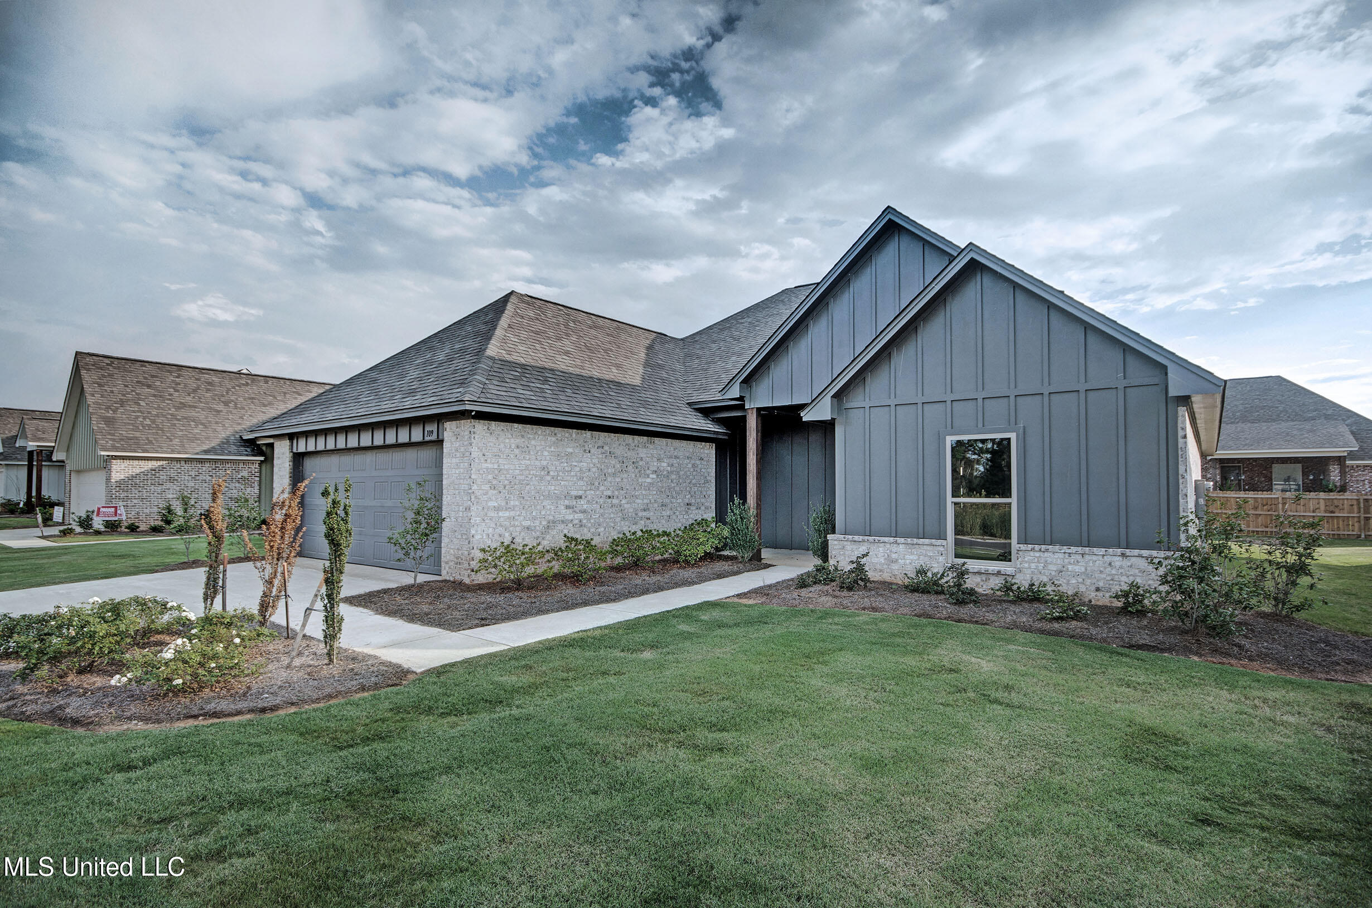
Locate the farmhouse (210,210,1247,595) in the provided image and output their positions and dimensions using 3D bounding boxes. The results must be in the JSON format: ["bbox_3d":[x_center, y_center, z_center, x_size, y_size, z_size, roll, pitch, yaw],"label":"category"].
[{"bbox_3d":[2.637,-1.615,15.575,16.700,7.700,17.800,-3,-4,38],"label":"farmhouse"}]

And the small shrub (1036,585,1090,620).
[{"bbox_3d":[4.322,1.702,6.971,0.611,0.395,0.580,-2,-4,31],"label":"small shrub"}]

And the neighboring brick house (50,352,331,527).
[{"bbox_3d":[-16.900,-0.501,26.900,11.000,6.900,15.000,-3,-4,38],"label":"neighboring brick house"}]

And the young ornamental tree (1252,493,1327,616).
[{"bbox_3d":[6.954,1.165,7.030,0.810,1.362,0.850,-3,-5,44],"label":"young ornamental tree"}]

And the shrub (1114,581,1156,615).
[{"bbox_3d":[5.324,1.704,7.214,0.486,0.399,0.480,-2,-4,36],"label":"shrub"}]

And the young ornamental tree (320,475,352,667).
[{"bbox_3d":[-2.862,0.958,4.985,0.268,1.503,0.280,2,-4,-30],"label":"young ornamental tree"}]

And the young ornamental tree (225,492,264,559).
[{"bbox_3d":[-8.993,1.456,12.421,0.771,1.354,0.750,2,-4,-36],"label":"young ornamental tree"}]

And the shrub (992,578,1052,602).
[{"bbox_3d":[4.434,1.796,8.054,0.777,0.319,0.600,-2,-4,29],"label":"shrub"}]

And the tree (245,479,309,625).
[{"bbox_3d":[-4.212,1.015,6.259,0.653,1.479,0.600,2,-4,-34],"label":"tree"}]

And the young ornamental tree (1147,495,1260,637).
[{"bbox_3d":[5.307,1.177,6.237,1.040,1.354,1.100,-3,-4,40],"label":"young ornamental tree"}]

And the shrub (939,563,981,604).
[{"bbox_3d":[3.529,1.669,7.826,0.500,0.541,0.500,-1,-4,24],"label":"shrub"}]

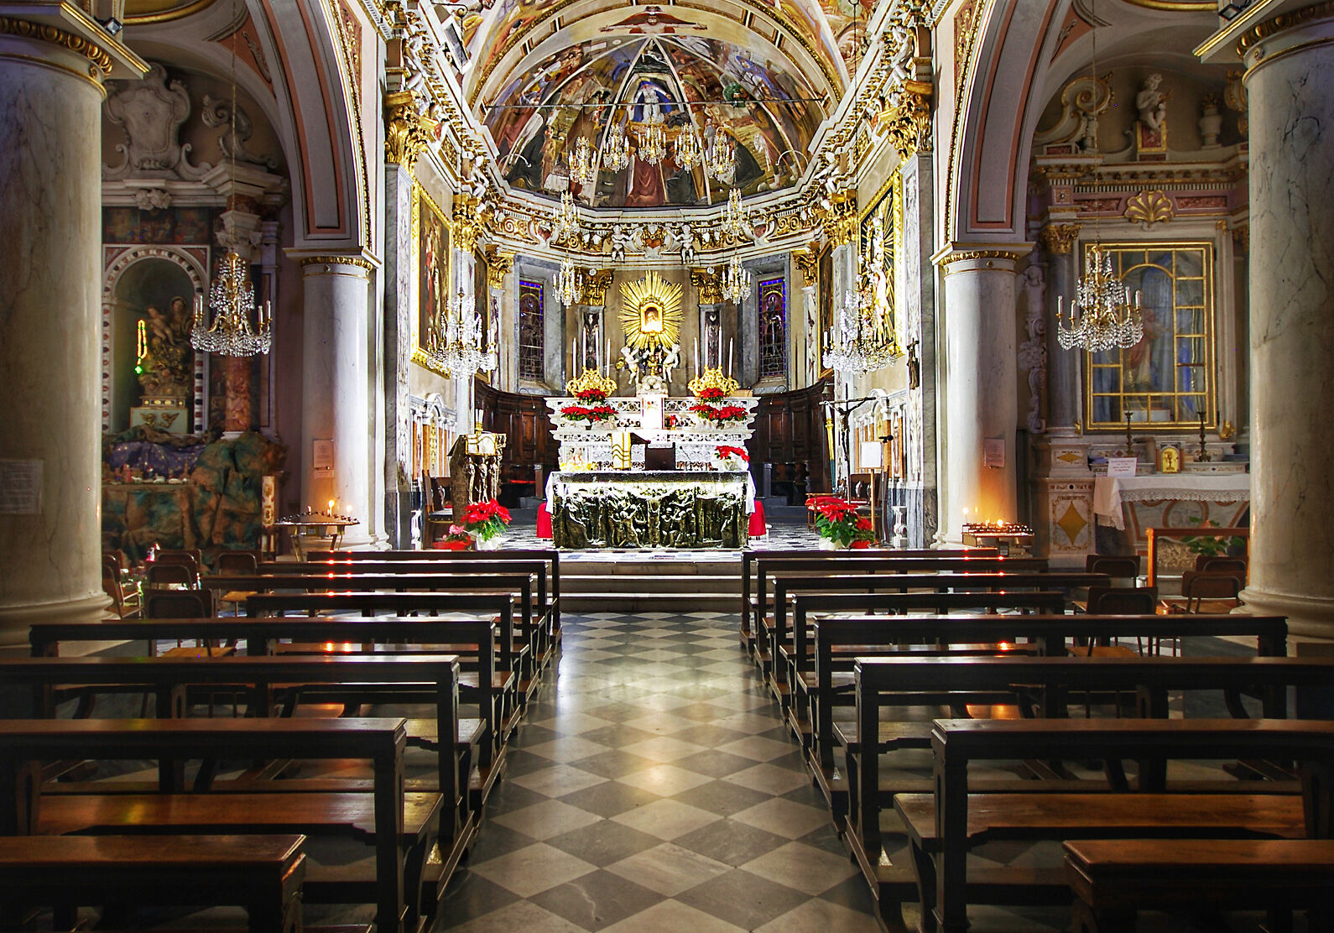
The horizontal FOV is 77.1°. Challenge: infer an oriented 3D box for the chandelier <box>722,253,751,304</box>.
[{"bbox_3d":[1.240,-3.310,14.800,0.510,0.880,0.510,0,0,-1],"label":"chandelier"}]

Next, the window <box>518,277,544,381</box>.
[{"bbox_3d":[-3.000,-3.030,18.600,0.120,2.320,0.720,1,0,44],"label":"window"}]

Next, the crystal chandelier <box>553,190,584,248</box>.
[{"bbox_3d":[-1.740,-4.370,14.800,0.540,0.980,0.540,0,0,-1],"label":"crystal chandelier"}]

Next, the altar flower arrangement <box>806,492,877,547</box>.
[{"bbox_3d":[2.285,0.765,11.000,0.800,0.760,0.680,0,0,-1],"label":"altar flower arrangement"}]

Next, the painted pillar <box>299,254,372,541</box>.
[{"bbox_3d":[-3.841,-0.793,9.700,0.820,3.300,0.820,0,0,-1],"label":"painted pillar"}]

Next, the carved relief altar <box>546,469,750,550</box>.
[{"bbox_3d":[-0.232,0.604,12.030,2.700,1.060,0.900,0,0,-1],"label":"carved relief altar"}]

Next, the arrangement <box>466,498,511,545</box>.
[{"bbox_3d":[-2.290,0.760,10.750,0.600,0.650,0.580,0,0,-1],"label":"arrangement"}]

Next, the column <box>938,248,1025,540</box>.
[{"bbox_3d":[3.680,-0.590,9.750,1.000,3.780,1.000,0,0,-1],"label":"column"}]

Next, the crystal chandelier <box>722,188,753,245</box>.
[{"bbox_3d":[1.229,-4.405,14.700,0.550,0.950,0.550,0,0,-1],"label":"crystal chandelier"}]

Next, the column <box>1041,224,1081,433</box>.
[{"bbox_3d":[5.356,-1.885,11.400,0.480,2.830,0.480,0,0,-1],"label":"column"}]

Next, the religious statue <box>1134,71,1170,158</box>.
[{"bbox_3d":[6.736,-4.881,11.600,0.460,1.170,0.400,0,0,-1],"label":"religious statue"}]

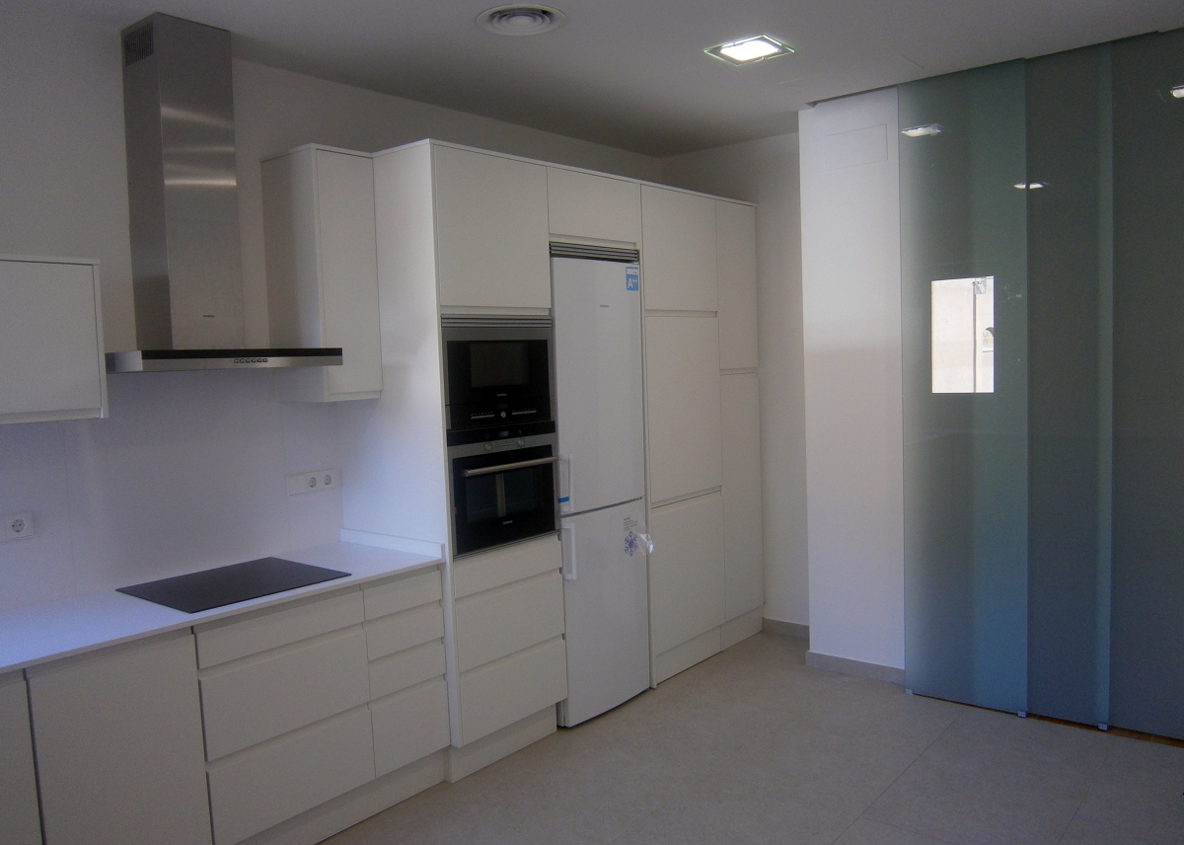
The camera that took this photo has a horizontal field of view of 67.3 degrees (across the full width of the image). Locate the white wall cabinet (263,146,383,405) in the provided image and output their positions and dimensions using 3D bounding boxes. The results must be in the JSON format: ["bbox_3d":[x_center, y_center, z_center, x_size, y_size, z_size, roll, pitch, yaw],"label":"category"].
[{"bbox_3d":[-1.056,-0.562,3.504,0.349,0.945,0.268,2,6,41],"label":"white wall cabinet"}]

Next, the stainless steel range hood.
[{"bbox_3d":[-1.333,-0.772,3.056,0.504,1.173,0.696,2,6,41],"label":"stainless steel range hood"}]

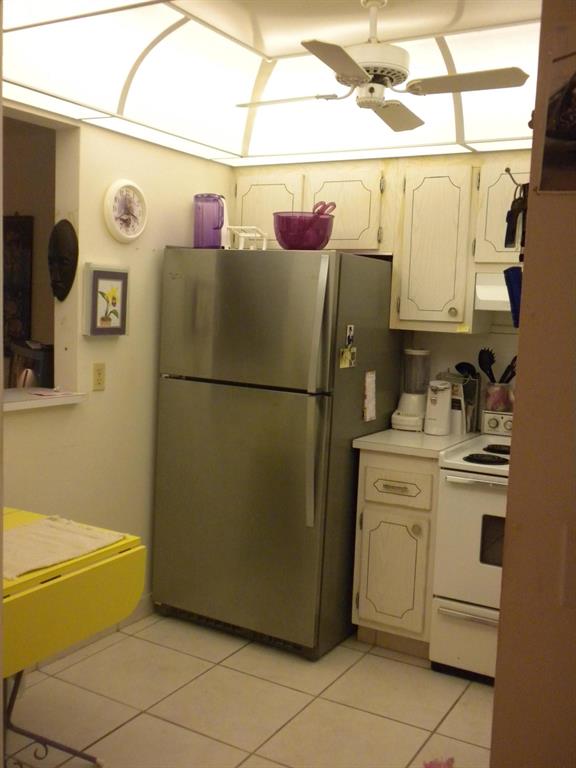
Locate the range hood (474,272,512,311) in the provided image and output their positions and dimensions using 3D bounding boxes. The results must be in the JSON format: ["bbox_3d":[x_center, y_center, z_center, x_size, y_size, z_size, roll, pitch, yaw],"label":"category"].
[{"bbox_3d":[1.211,-0.377,3.477,0.755,0.161,0.325,6,7,29],"label":"range hood"}]

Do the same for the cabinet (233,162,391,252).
[{"bbox_3d":[0.174,-0.852,4.040,0.853,0.420,0.317,6,7,29],"label":"cabinet"}]

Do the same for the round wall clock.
[{"bbox_3d":[-0.672,-0.716,3.382,0.040,0.256,0.256,6,8,30],"label":"round wall clock"}]

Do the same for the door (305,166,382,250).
[{"bbox_3d":[0.251,-0.787,3.727,0.387,0.352,0.022,6,8,30],"label":"door"}]

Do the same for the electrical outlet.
[{"bbox_3d":[-0.772,-0.025,3.379,0.012,0.114,0.072,6,7,29],"label":"electrical outlet"}]

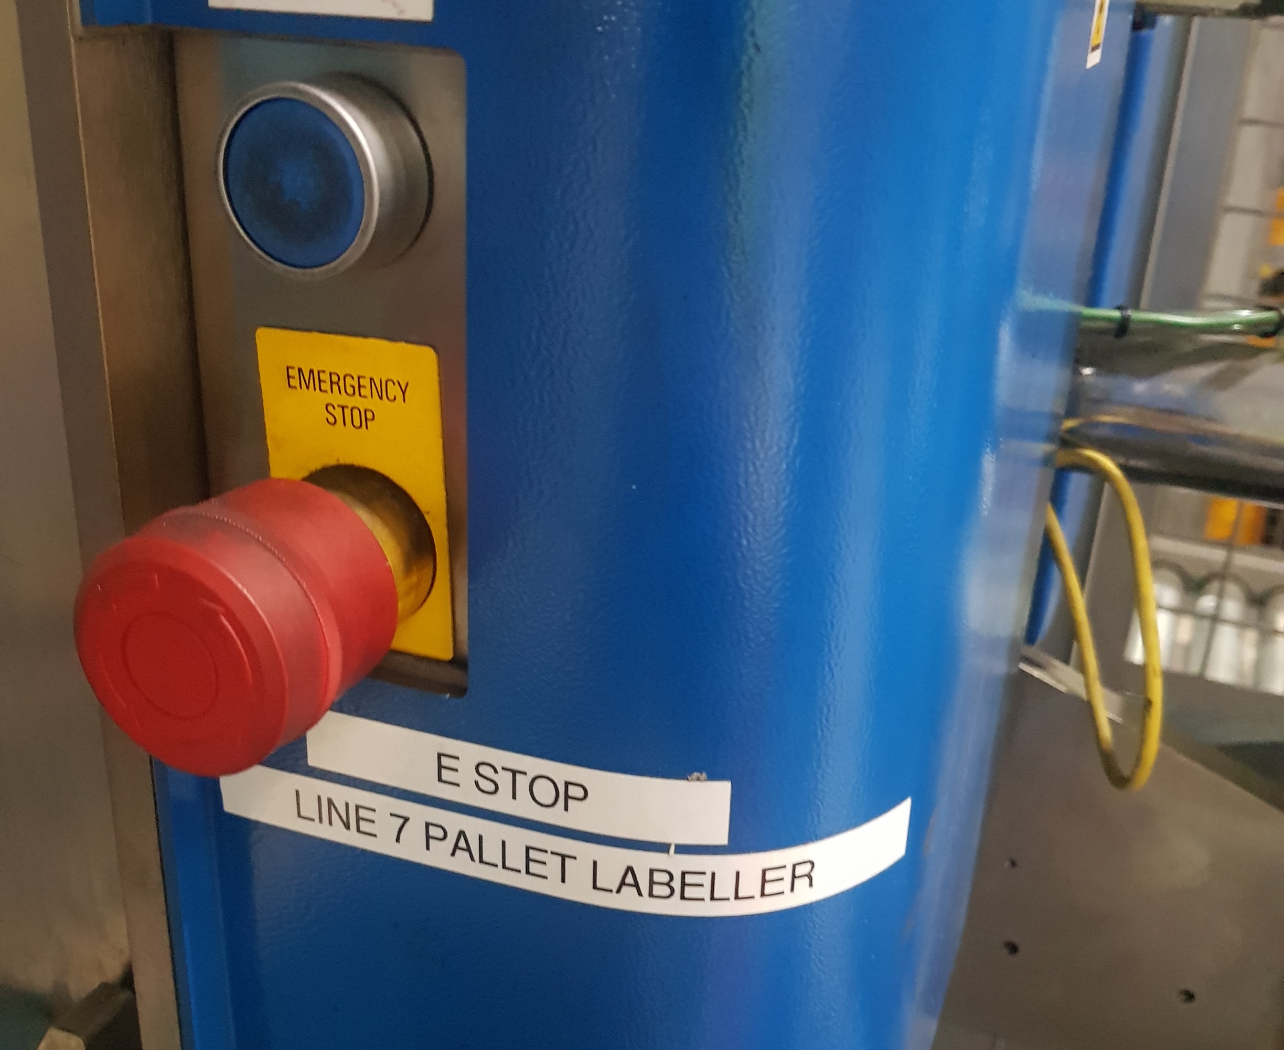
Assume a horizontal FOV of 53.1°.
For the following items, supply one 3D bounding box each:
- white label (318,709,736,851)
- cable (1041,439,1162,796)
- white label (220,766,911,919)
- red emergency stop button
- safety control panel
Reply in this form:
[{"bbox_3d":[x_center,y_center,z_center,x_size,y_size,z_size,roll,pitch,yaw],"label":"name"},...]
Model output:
[{"bbox_3d":[-0.023,0.043,0.217,0.077,0.012,0.004,8,22,12],"label":"white label"},{"bbox_3d":[0.118,0.024,0.330,0.030,0.088,0.050,10,23,16],"label":"cable"},{"bbox_3d":[-0.015,0.056,0.227,0.127,0.012,0.022,3,22,1],"label":"white label"},{"bbox_3d":[-0.059,0.015,0.189,0.036,0.036,0.031,10,23,16],"label":"red emergency stop button"},{"bbox_3d":[-0.051,-0.025,0.206,0.050,0.100,0.004,10,23,16],"label":"safety control panel"}]

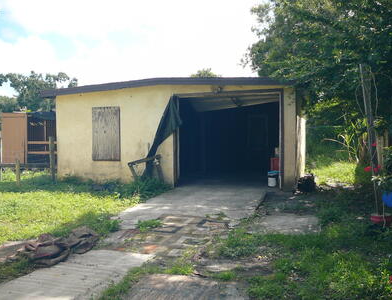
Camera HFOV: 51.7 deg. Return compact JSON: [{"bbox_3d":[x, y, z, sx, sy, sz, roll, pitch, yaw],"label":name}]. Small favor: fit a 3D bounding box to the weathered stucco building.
[{"bbox_3d":[0.237,-0.638,13.245,6.900,2.680,7.000,1,3,17],"label":"weathered stucco building"}]

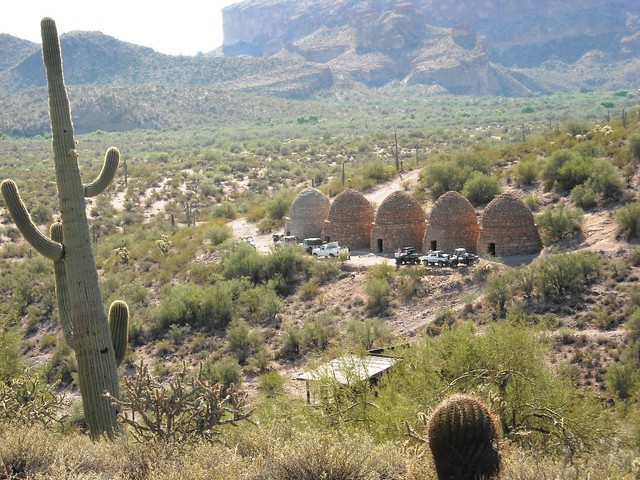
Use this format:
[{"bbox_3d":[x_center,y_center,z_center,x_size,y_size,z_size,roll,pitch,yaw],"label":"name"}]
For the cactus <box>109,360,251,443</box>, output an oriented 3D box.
[{"bbox_3d":[-1.737,2.009,24.000,1.750,1.050,1.500,-2,4,0],"label":"cactus"}]

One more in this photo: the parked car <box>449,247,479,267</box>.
[{"bbox_3d":[15.819,1.819,214.000,3.500,1.900,1.650,-3,4,-12],"label":"parked car"}]

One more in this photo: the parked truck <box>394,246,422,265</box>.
[{"bbox_3d":[10.292,1.773,222.000,3.500,1.900,1.650,1,5,30],"label":"parked truck"}]

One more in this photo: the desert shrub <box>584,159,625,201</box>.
[{"bbox_3d":[36.052,-7.540,246.000,4.900,4.700,4.600,-2,4,0],"label":"desert shrub"}]

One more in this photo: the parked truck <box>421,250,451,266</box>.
[{"bbox_3d":[12.970,2.077,218.000,3.700,1.750,1.650,0,4,21],"label":"parked truck"}]

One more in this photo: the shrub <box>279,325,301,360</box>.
[{"bbox_3d":[-2.828,9.504,180.000,2.100,3.100,2.000,-2,4,0],"label":"shrub"}]

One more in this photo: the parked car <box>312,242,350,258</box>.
[{"bbox_3d":[1.445,1.357,244.000,1.950,1.850,5.300,-5,5,-41],"label":"parked car"}]

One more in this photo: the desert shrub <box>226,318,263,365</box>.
[{"bbox_3d":[-7.000,9.411,180.000,3.200,4.000,3.000,-2,4,0],"label":"desert shrub"}]

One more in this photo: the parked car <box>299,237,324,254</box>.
[{"bbox_3d":[-1.173,0.847,253.000,1.750,1.900,4.100,-4,5,-27],"label":"parked car"}]

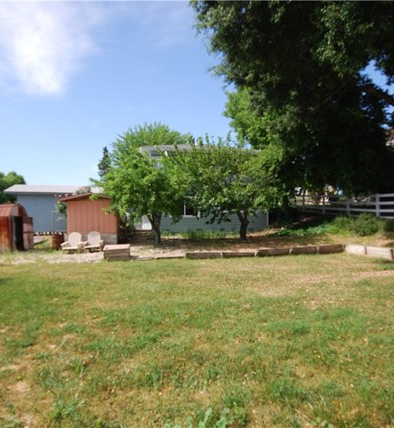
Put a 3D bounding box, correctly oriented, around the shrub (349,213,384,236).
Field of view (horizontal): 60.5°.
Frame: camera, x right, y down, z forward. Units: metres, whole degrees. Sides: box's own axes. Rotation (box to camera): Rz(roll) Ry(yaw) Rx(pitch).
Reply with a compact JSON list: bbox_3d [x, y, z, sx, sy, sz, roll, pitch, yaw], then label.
[{"bbox_3d":[8.050,0.500,16.100,1.600,1.150,1.400,-1,-1,30],"label":"shrub"}]

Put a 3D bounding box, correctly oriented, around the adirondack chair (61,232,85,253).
[{"bbox_3d":[-5.650,1.300,15.400,0.800,0.930,0.900,0,-1,-2],"label":"adirondack chair"}]

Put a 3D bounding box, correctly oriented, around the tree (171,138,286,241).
[{"bbox_3d":[1.660,-1.300,18.100,5.700,5.400,5.200,0,-1,0],"label":"tree"}]

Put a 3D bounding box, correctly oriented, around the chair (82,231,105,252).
[{"bbox_3d":[-4.720,1.260,15.450,0.800,0.930,0.900,0,-1,-10],"label":"chair"}]

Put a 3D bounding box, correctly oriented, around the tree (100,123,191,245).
[{"bbox_3d":[-2.650,-1.400,17.400,4.500,6.000,4.300,0,-1,0],"label":"tree"}]

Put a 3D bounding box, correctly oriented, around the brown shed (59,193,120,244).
[{"bbox_3d":[-5.450,0.420,18.500,2.900,2.750,2.600,0,-1,0],"label":"brown shed"}]

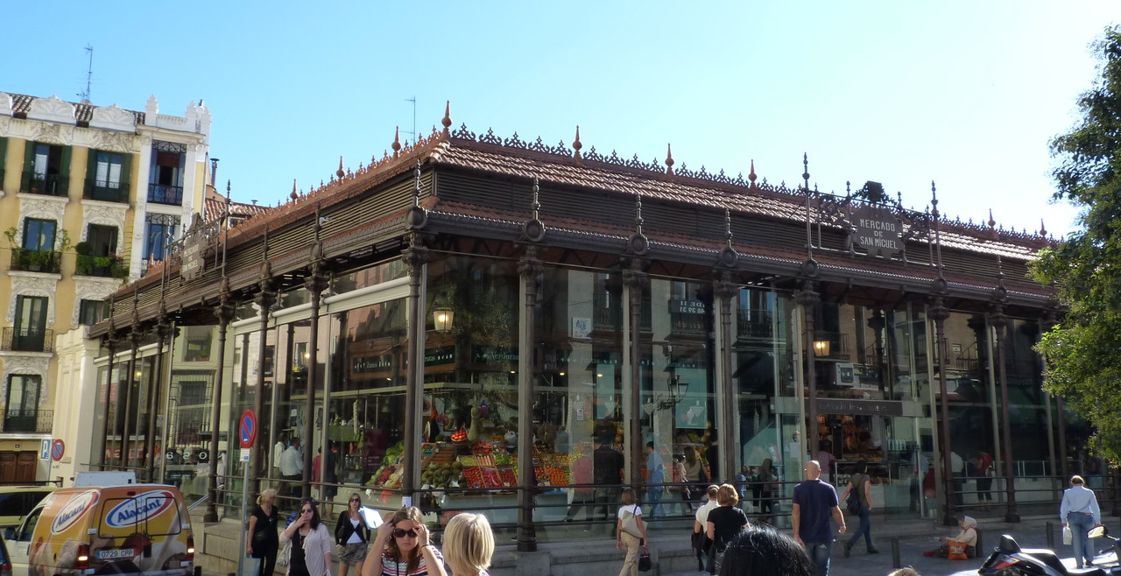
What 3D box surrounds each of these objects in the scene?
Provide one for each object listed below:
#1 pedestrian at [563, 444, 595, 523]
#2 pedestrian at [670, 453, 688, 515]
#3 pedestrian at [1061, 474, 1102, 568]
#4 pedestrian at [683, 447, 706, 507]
[{"bbox_3d":[0.413,4.275,19.166,0.520,1.670,0.480,-4,-11,26],"label":"pedestrian"},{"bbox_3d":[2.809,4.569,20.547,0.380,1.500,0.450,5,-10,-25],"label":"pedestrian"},{"bbox_3d":[8.893,3.997,14.930,0.600,1.559,0.420,-6,-12,30],"label":"pedestrian"},{"bbox_3d":[2.881,4.226,18.851,0.470,1.591,0.340,2,-10,-11],"label":"pedestrian"}]

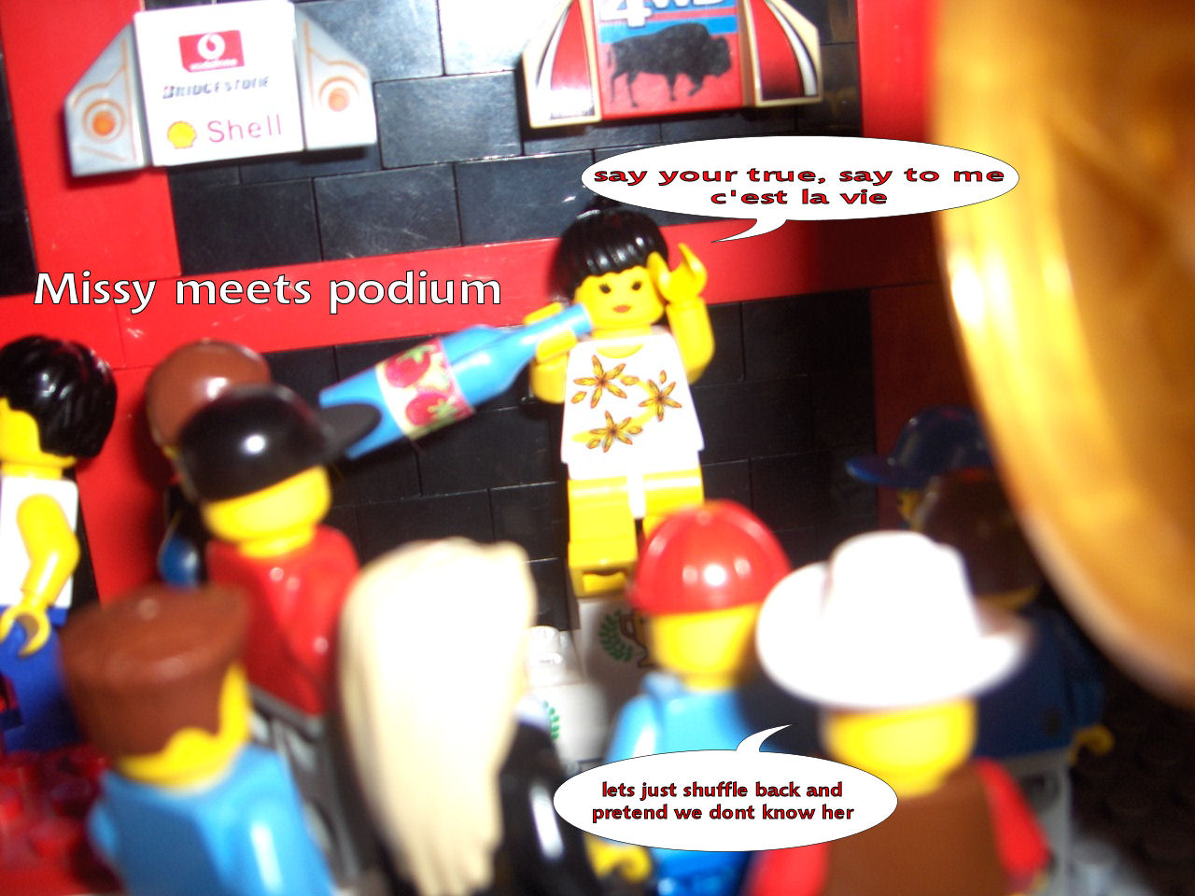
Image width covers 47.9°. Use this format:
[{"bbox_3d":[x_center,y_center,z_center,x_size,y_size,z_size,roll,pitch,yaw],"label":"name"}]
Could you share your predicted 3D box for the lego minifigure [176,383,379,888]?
[{"bbox_3d":[-0.025,0.015,0.118,0.022,0.042,0.016,6,17,41],"label":"lego minifigure"}]

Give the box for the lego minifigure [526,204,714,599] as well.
[{"bbox_3d":[0.003,-0.004,0.150,0.021,0.042,0.017,-5,4,2],"label":"lego minifigure"}]

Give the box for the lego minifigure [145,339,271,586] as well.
[{"bbox_3d":[-0.035,0.011,0.136,0.014,0.041,0.023,-8,14,-14],"label":"lego minifigure"}]

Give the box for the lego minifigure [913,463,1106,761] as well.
[{"bbox_3d":[0.036,0.023,0.126,0.024,0.041,0.013,-7,13,-10],"label":"lego minifigure"}]

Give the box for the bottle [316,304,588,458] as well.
[{"bbox_3d":[-0.015,-0.008,0.147,0.031,0.009,0.009,-23,13,6],"label":"bottle"}]

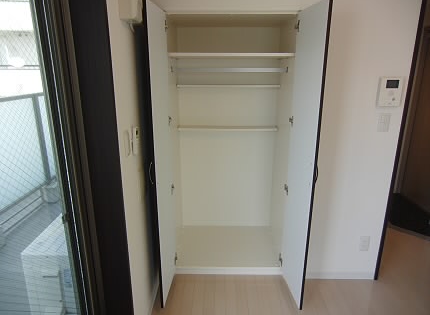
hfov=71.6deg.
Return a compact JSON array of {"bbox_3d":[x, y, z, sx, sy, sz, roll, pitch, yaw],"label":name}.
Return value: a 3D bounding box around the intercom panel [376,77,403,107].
[{"bbox_3d":[1.078,-0.406,1.843,0.132,0.182,0.030,0,16,0],"label":"intercom panel"}]

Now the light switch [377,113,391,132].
[{"bbox_3d":[1.078,-0.221,1.904,0.070,0.120,0.012,0,16,0],"label":"light switch"}]

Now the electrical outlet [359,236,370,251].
[{"bbox_3d":[1.070,0.616,2.138,0.070,0.120,0.011,0,16,0],"label":"electrical outlet"}]

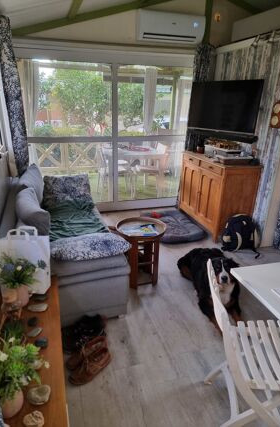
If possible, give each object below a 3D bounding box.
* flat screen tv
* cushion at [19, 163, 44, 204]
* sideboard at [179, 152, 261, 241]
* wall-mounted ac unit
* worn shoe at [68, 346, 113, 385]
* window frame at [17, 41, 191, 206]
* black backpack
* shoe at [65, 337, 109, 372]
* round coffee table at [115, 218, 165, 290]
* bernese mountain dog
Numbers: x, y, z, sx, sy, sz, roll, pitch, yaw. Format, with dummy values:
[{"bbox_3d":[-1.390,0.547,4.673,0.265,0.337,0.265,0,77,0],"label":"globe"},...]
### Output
[{"bbox_3d":[0.961,-1.242,3.437,0.061,0.543,0.934,-16,28,-37],"label":"flat screen tv"},{"bbox_3d":[-1.109,-0.300,3.051,0.138,0.406,0.406,-10,21,7],"label":"cushion"},{"bbox_3d":[0.942,-0.280,3.754,0.471,0.857,1.025,-6,23,-17],"label":"sideboard"},{"bbox_3d":[0.377,-2.264,3.637,0.830,0.300,0.205,-5,22,-16],"label":"wall-mounted ac unit"},{"bbox_3d":[-0.306,0.907,1.806,0.280,0.110,0.107,-18,28,-40],"label":"worn shoe"},{"bbox_3d":[-0.353,-0.963,4.071,2.262,1.959,0.100,-5,22,-16],"label":"window frame"},{"bbox_3d":[1.131,0.197,3.311,0.360,0.420,0.280,14,25,30],"label":"black backpack"},{"bbox_3d":[-0.334,0.852,1.848,0.275,0.104,0.100,-15,27,-36],"label":"shoe"},{"bbox_3d":[0.008,0.356,2.552,0.401,0.520,0.401,1,22,0],"label":"round coffee table"},{"bbox_3d":[0.632,0.484,2.484,0.430,0.450,0.880,-2,21,-9],"label":"bernese mountain dog"}]

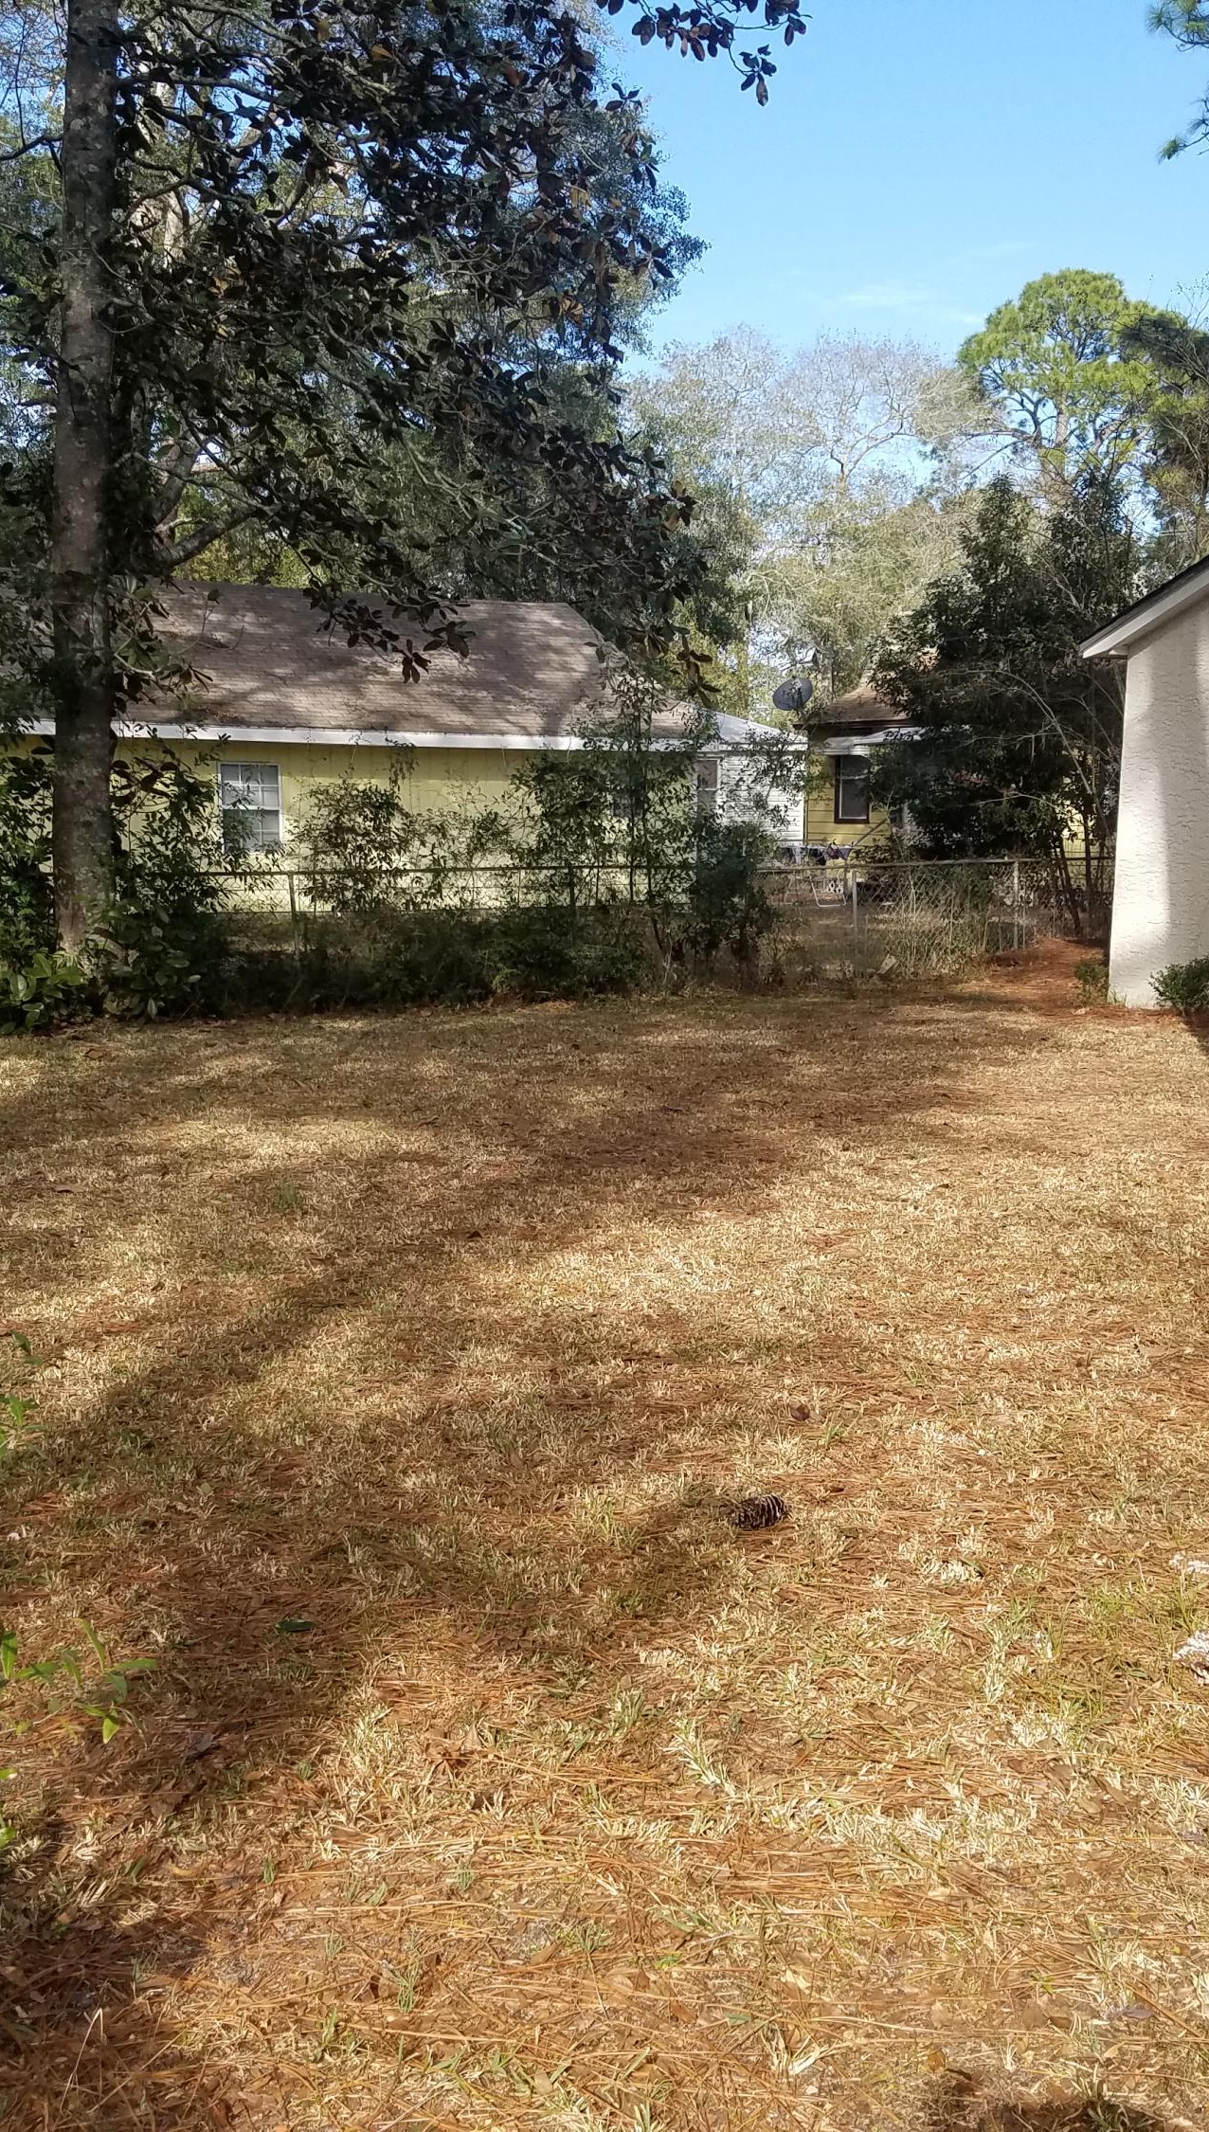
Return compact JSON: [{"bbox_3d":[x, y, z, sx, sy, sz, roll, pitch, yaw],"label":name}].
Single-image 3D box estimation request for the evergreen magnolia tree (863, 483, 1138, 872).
[{"bbox_3d":[4.927,-4.216,25.609,3.400,5.480,3.200,0,7,0],"label":"evergreen magnolia tree"}]

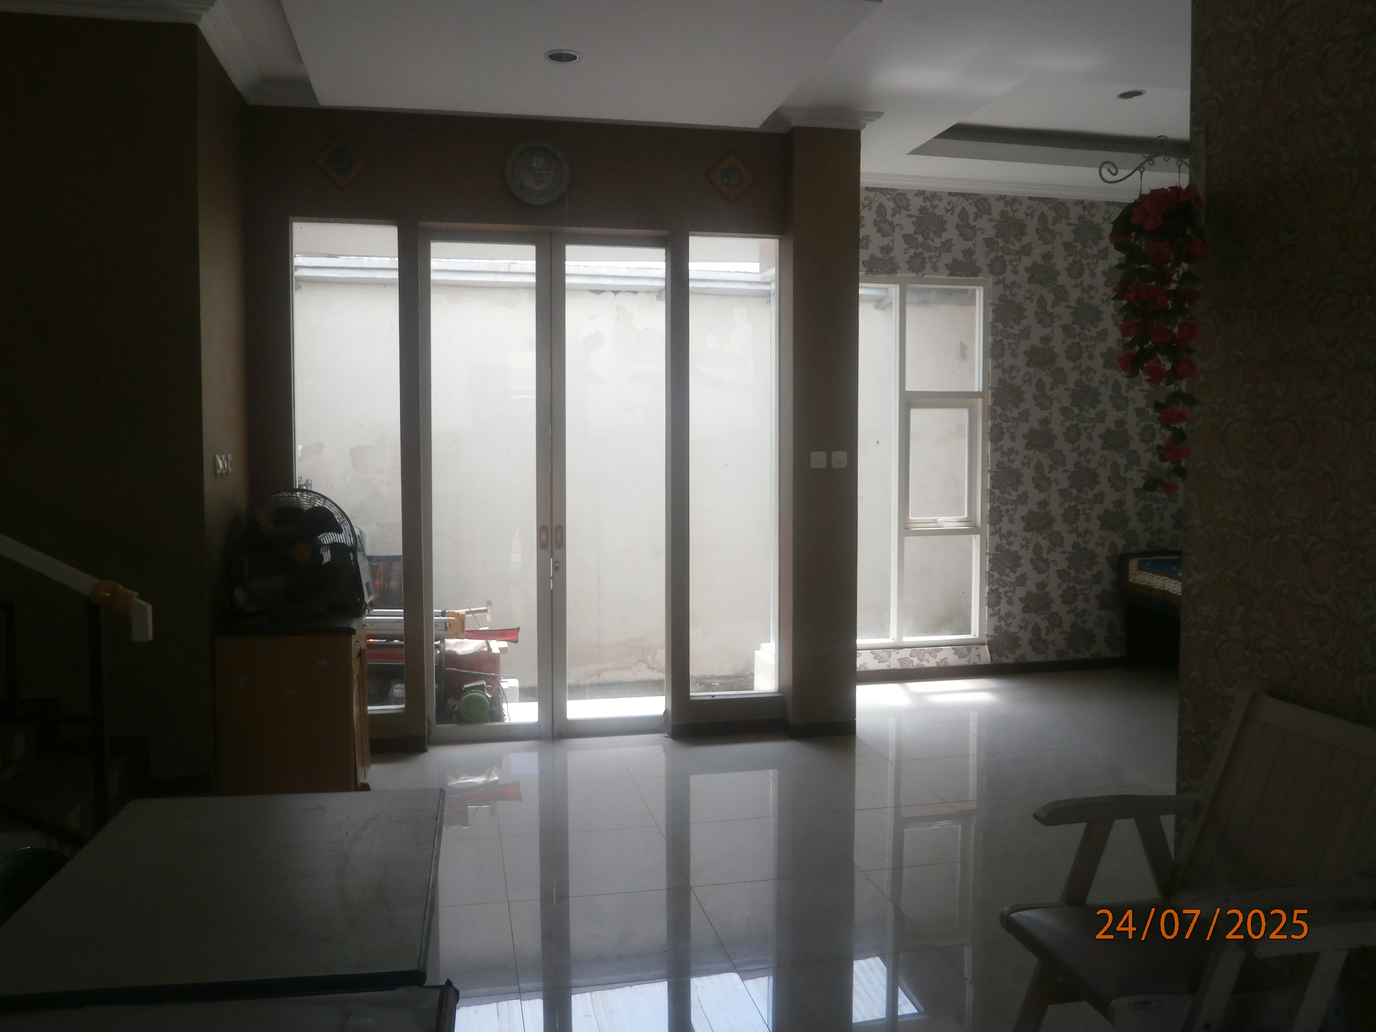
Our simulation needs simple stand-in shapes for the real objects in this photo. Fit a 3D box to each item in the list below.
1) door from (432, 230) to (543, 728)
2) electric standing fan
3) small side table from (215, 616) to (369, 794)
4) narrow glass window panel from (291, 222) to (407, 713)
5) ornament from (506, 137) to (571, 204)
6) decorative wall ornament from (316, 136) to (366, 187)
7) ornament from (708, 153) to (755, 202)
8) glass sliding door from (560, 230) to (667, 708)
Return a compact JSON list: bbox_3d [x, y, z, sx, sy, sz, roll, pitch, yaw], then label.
[{"bbox_3d":[-0.993,-0.138,5.141,0.550,2.420,0.060,-1,3,-12],"label":"door"},{"bbox_3d":[-1.620,0.163,4.311,0.550,0.550,0.250,-2,3,-29],"label":"electric standing fan"},{"bbox_3d":[-1.626,0.813,4.308,0.520,0.745,0.450,-1,3,-12],"label":"small side table"},{"bbox_3d":[-1.633,-0.215,4.971,0.500,2.350,0.060,-1,3,-11],"label":"narrow glass window panel"},{"bbox_3d":[-0.717,-1.652,4.952,0.317,0.317,0.045,-1,3,-12],"label":"ornament"},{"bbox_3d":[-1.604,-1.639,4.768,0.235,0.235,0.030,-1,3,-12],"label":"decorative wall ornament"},{"bbox_3d":[0.224,-1.694,5.155,0.240,0.240,0.030,-1,3,-12],"label":"ornament"},{"bbox_3d":[-0.372,-0.146,5.273,0.540,2.420,0.060,-1,3,-12],"label":"glass sliding door"}]

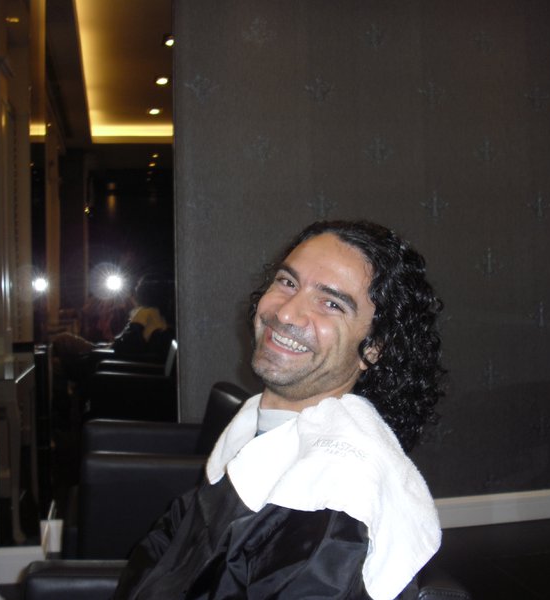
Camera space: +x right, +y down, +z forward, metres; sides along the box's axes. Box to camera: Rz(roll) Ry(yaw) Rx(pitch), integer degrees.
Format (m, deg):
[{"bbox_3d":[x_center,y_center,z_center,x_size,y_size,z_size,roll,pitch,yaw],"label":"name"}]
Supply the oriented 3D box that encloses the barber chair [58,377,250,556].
[{"bbox_3d":[-0.270,0.685,2.450,0.590,0.870,0.660,-1,1,-13],"label":"barber chair"}]

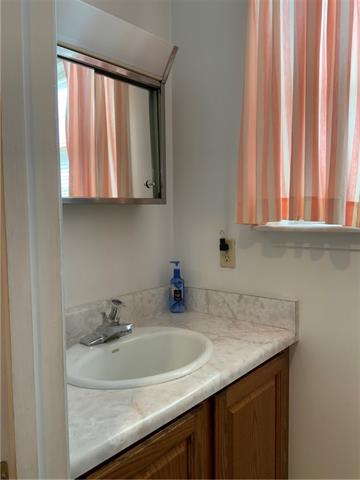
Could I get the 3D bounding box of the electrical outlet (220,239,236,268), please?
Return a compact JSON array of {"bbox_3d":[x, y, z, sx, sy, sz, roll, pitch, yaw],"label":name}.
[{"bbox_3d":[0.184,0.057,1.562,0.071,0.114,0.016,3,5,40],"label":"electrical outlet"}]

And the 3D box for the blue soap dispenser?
[{"bbox_3d":[-0.011,0.196,1.670,0.062,0.203,0.056,-2,4,-22],"label":"blue soap dispenser"}]

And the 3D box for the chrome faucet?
[{"bbox_3d":[-0.214,0.259,1.270,0.147,0.133,0.157,3,5,40],"label":"chrome faucet"}]

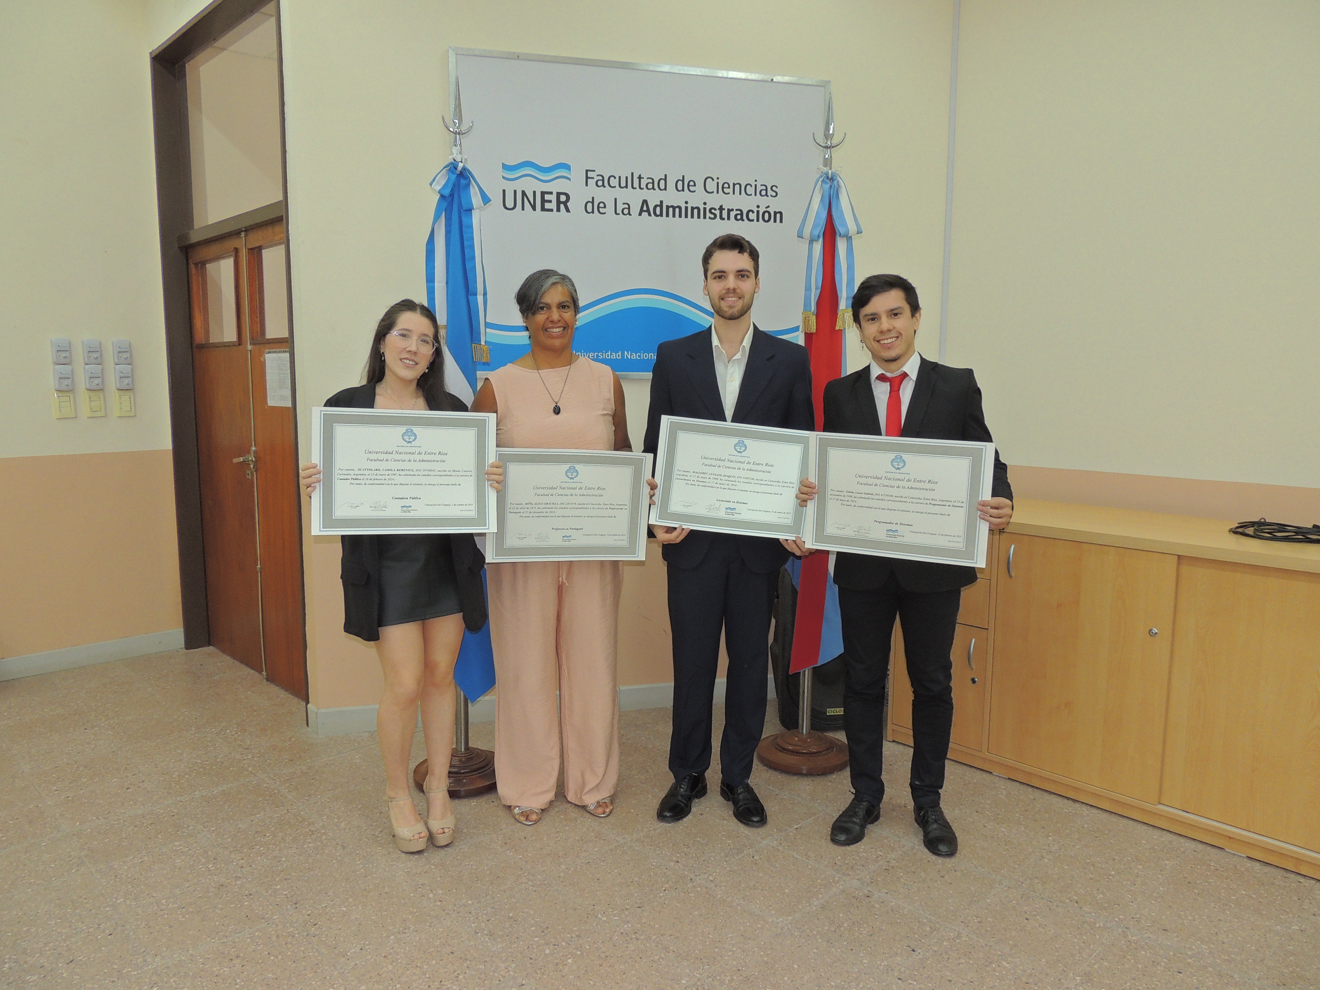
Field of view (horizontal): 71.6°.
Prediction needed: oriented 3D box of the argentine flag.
[{"bbox_3d":[-0.659,-0.194,3.051,0.211,1.791,0.200,-1,7,-13],"label":"argentine flag"}]

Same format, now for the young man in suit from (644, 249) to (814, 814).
[{"bbox_3d":[0.198,0.127,2.847,0.540,1.830,0.400,1,7,1],"label":"young man in suit"}]

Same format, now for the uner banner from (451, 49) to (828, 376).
[{"bbox_3d":[-0.051,-1.061,3.607,1.500,1.197,0.030,-1,7,-13],"label":"uner banner"}]

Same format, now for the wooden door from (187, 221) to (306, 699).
[{"bbox_3d":[-1.817,-0.152,4.129,0.050,2.012,1.365,-7,10,-44],"label":"wooden door"}]

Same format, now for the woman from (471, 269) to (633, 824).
[{"bbox_3d":[-0.311,0.173,2.876,0.530,1.720,0.400,-1,7,-11],"label":"woman"}]

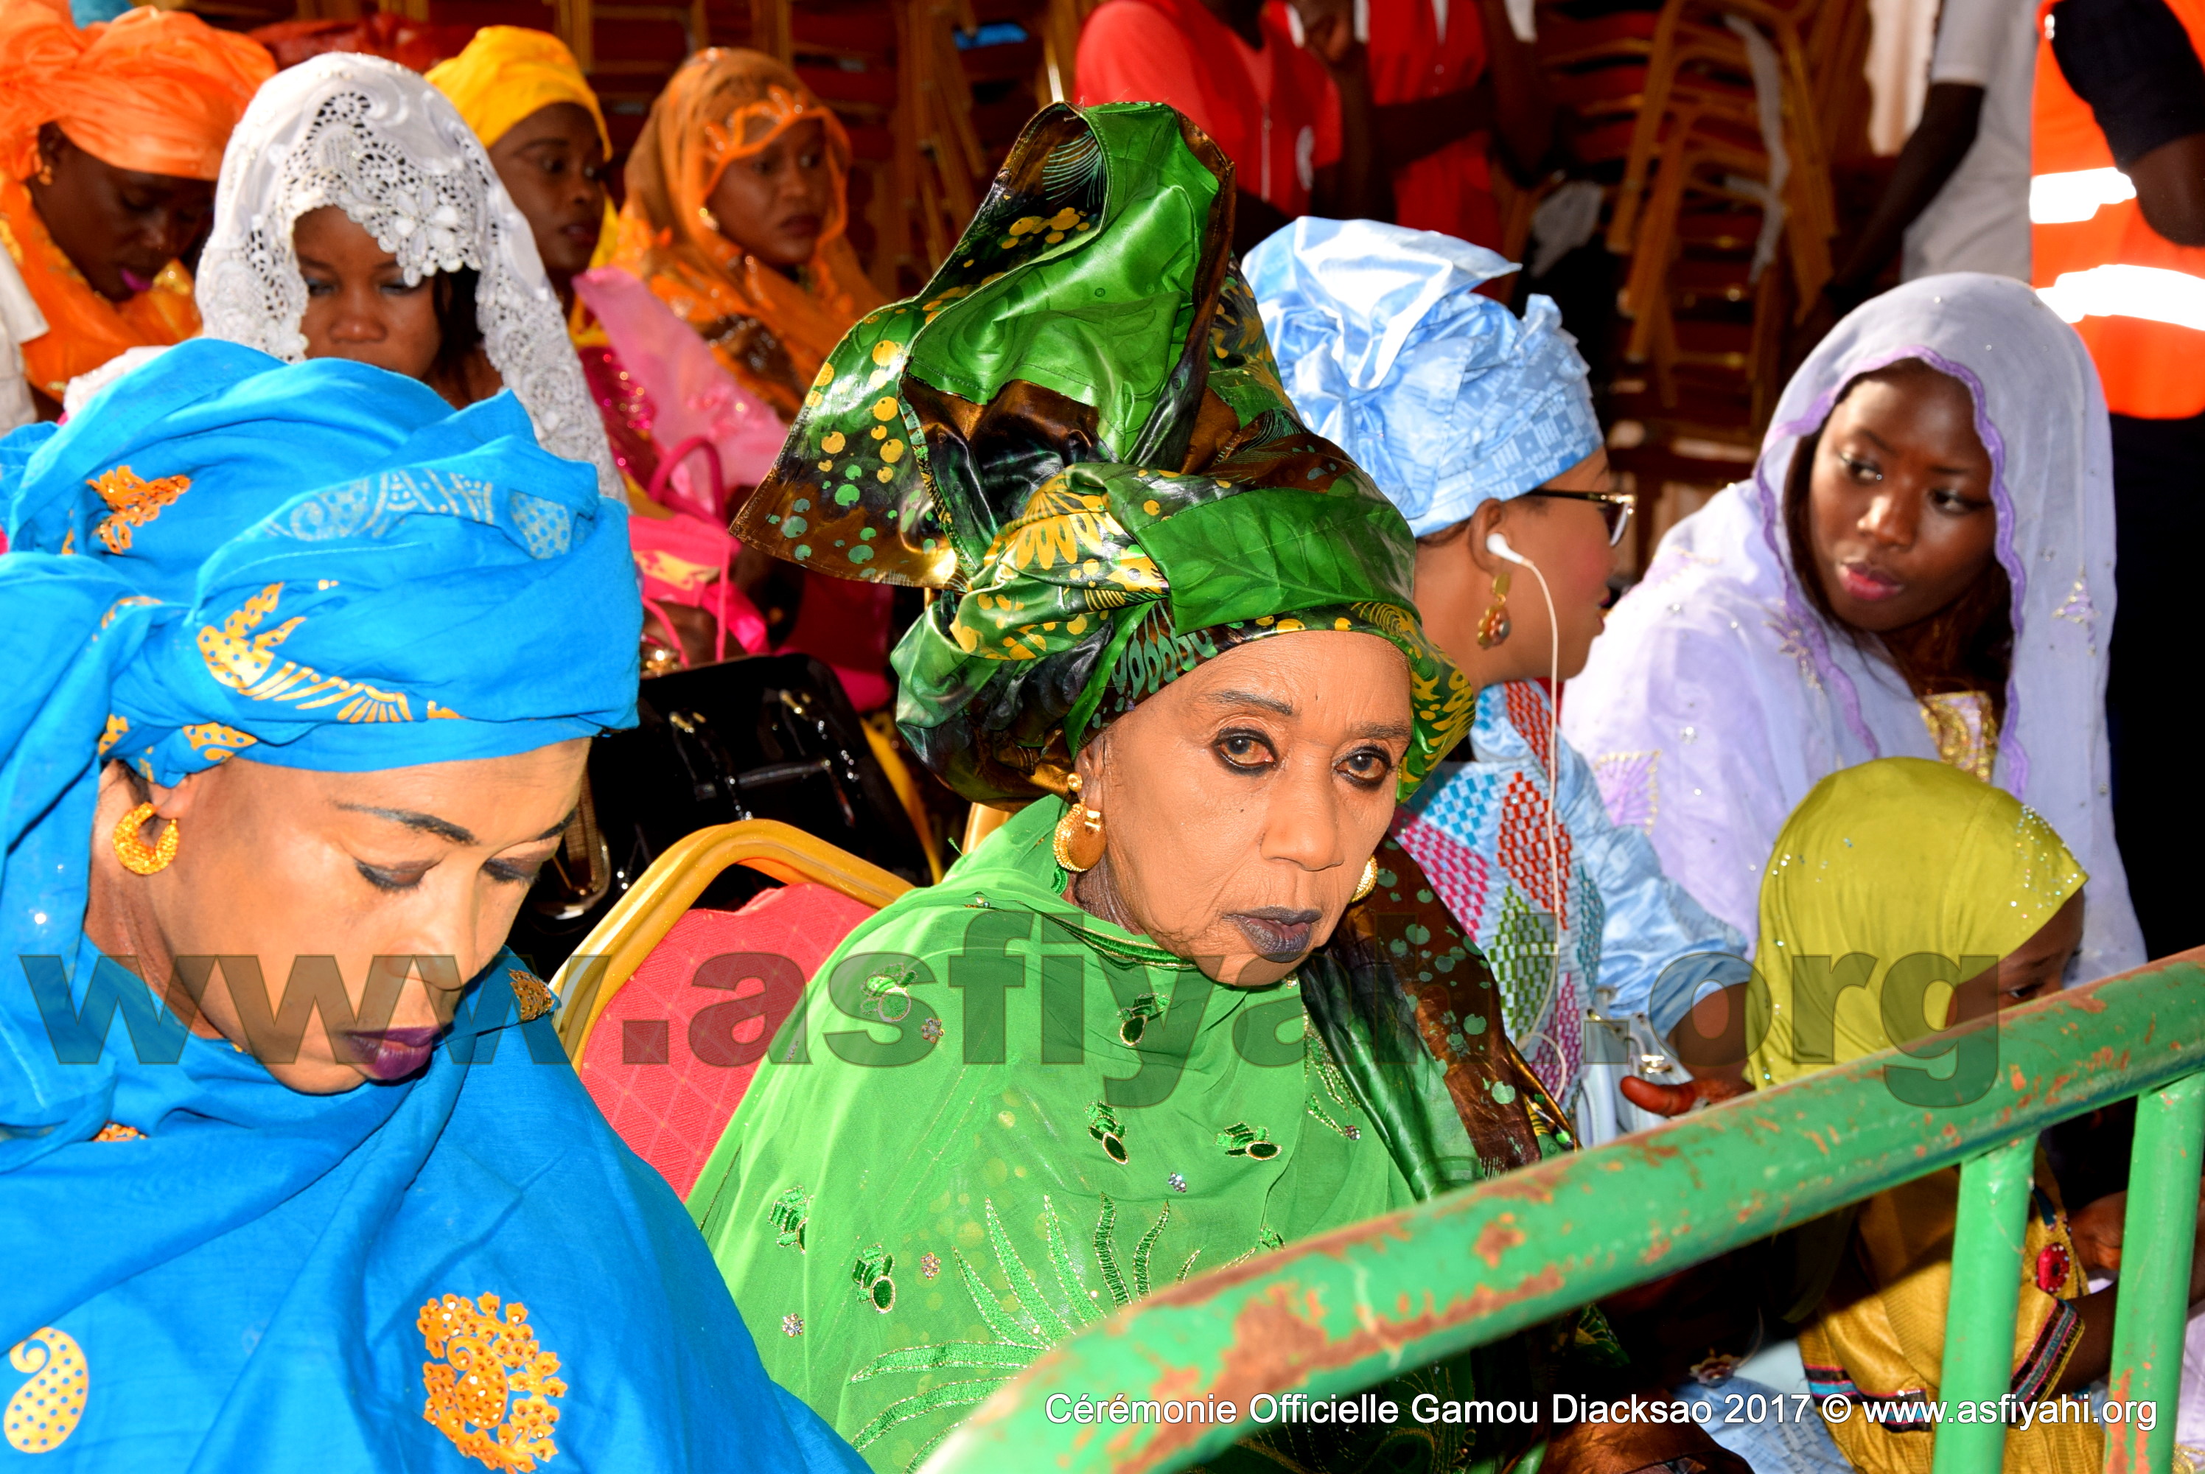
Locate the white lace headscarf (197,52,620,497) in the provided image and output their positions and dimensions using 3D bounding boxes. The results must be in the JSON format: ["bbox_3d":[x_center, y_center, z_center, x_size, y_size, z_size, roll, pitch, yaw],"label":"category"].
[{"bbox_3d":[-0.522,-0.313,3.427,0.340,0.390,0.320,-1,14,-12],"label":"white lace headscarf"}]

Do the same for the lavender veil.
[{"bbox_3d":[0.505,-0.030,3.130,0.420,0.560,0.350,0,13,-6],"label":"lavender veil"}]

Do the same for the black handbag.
[{"bbox_3d":[-0.300,0.070,3.100,0.320,0.240,0.150,-7,-10,-31],"label":"black handbag"}]

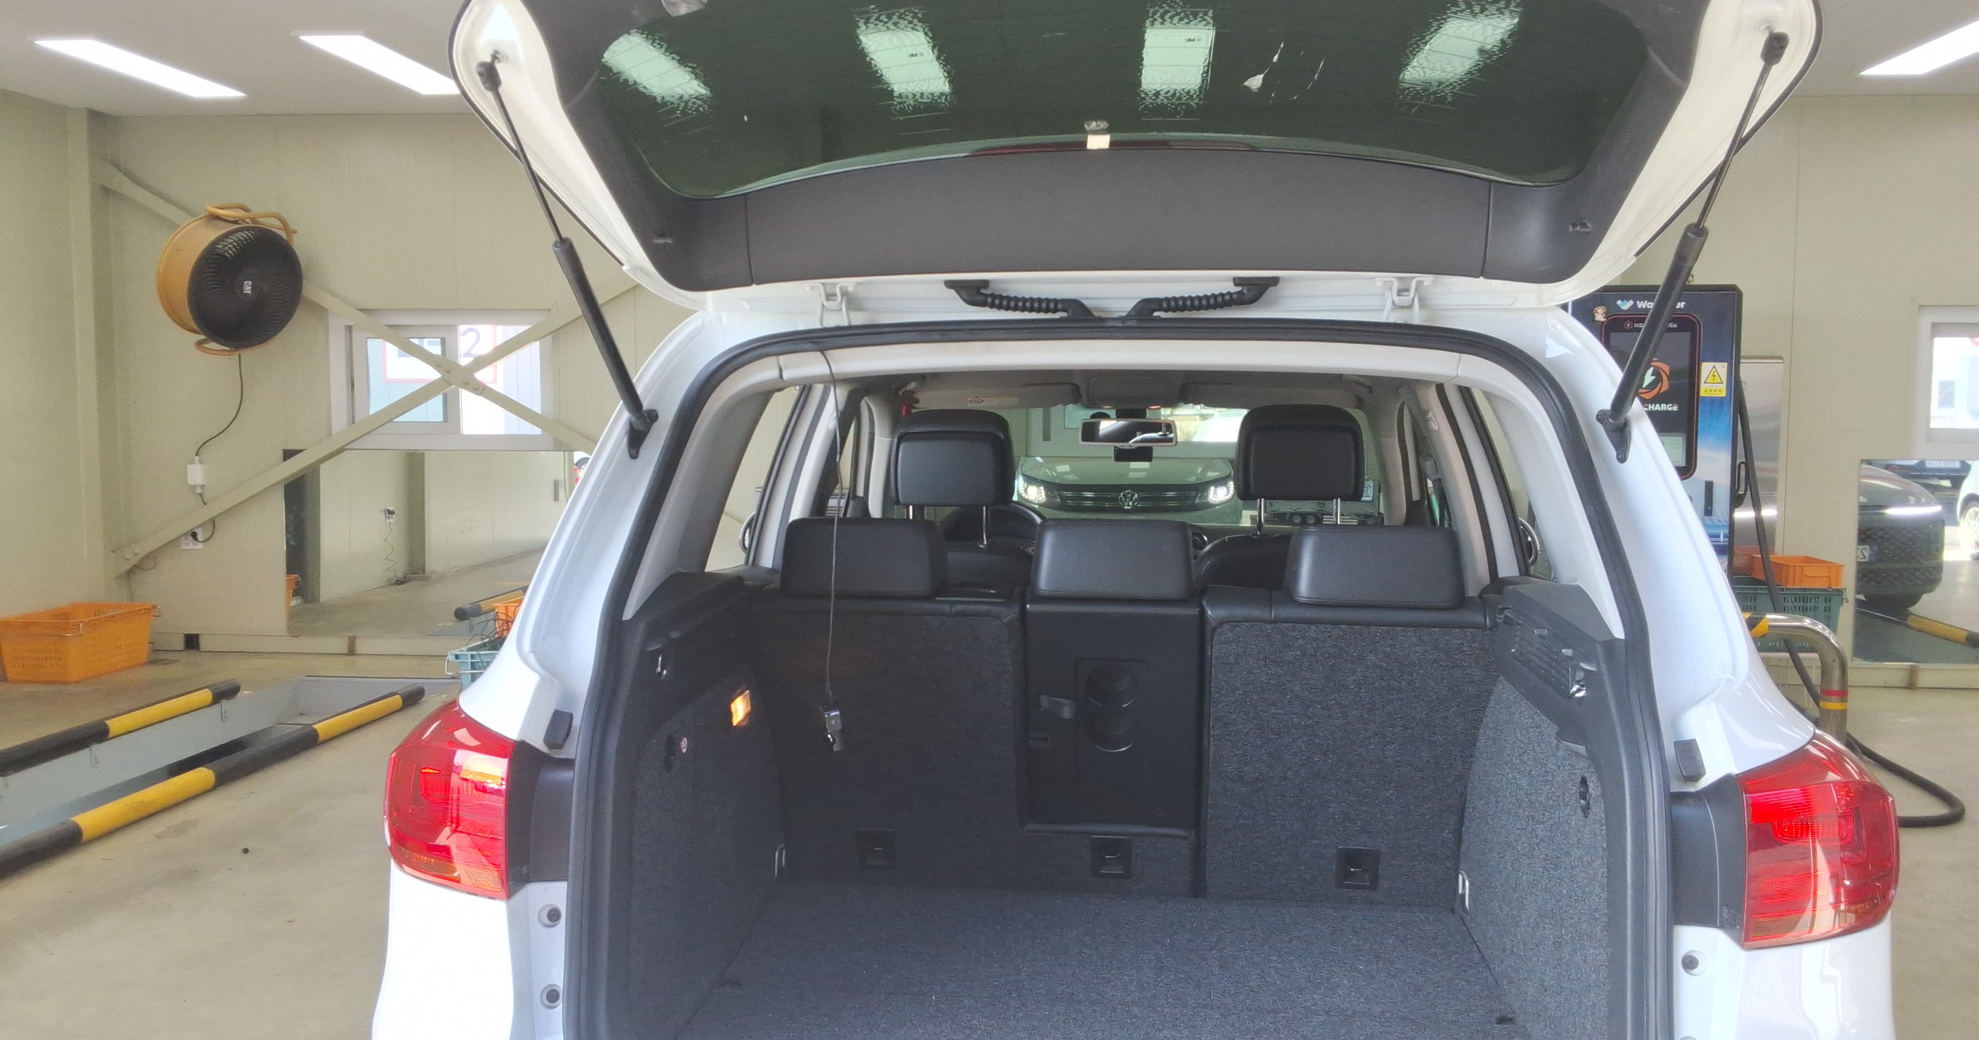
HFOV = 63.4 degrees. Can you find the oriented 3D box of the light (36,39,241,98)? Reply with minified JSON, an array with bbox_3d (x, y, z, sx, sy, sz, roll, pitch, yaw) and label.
[{"bbox_3d":[-3.996,-2.139,7.613,0.305,0.040,1.265,1,4,4],"label":"light"}]

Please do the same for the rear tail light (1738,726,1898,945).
[{"bbox_3d":[0.862,0.331,1.700,0.185,0.210,0.200,1,4,6],"label":"rear tail light"}]

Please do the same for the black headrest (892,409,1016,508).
[{"bbox_3d":[-0.077,-0.132,3.450,0.260,0.205,0.125,1,4,6],"label":"black headrest"}]

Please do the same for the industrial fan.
[{"bbox_3d":[-3.988,-1.258,8.401,0.400,0.730,0.670,12,11,38],"label":"industrial fan"}]

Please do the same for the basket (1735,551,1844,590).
[{"bbox_3d":[3.719,0.239,7.377,0.275,0.105,0.420,1,4,6],"label":"basket"}]

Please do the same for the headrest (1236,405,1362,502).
[{"bbox_3d":[0.653,-0.140,3.370,0.265,0.205,0.125,1,4,6],"label":"headrest"}]

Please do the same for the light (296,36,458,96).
[{"bbox_3d":[-2.802,-2.129,7.529,0.305,0.040,1.265,1,4,4],"label":"light"}]

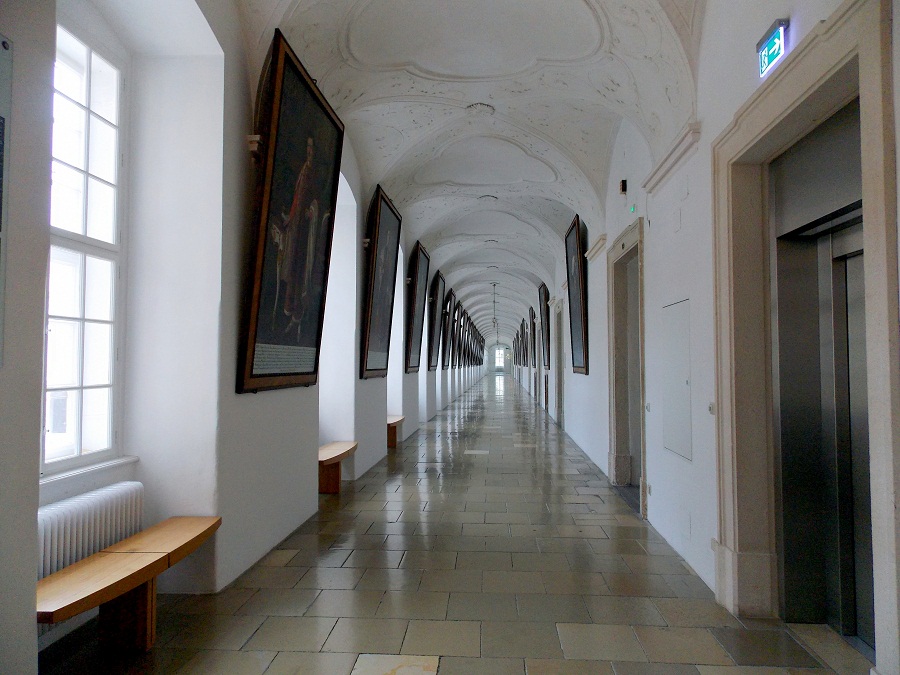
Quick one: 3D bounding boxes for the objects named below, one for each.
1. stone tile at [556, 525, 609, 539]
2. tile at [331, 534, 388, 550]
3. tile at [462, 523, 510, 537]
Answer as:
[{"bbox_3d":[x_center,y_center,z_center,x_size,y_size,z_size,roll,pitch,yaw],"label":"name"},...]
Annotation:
[{"bbox_3d":[1.135,1.689,5.159,0.402,0.020,0.390,0,-2,4],"label":"stone tile"},{"bbox_3d":[-0.715,1.650,4.785,0.402,0.020,0.400,0,-2,5],"label":"tile"},{"bbox_3d":[0.312,1.660,5.132,0.411,0.020,0.370,0,-2,5],"label":"tile"}]

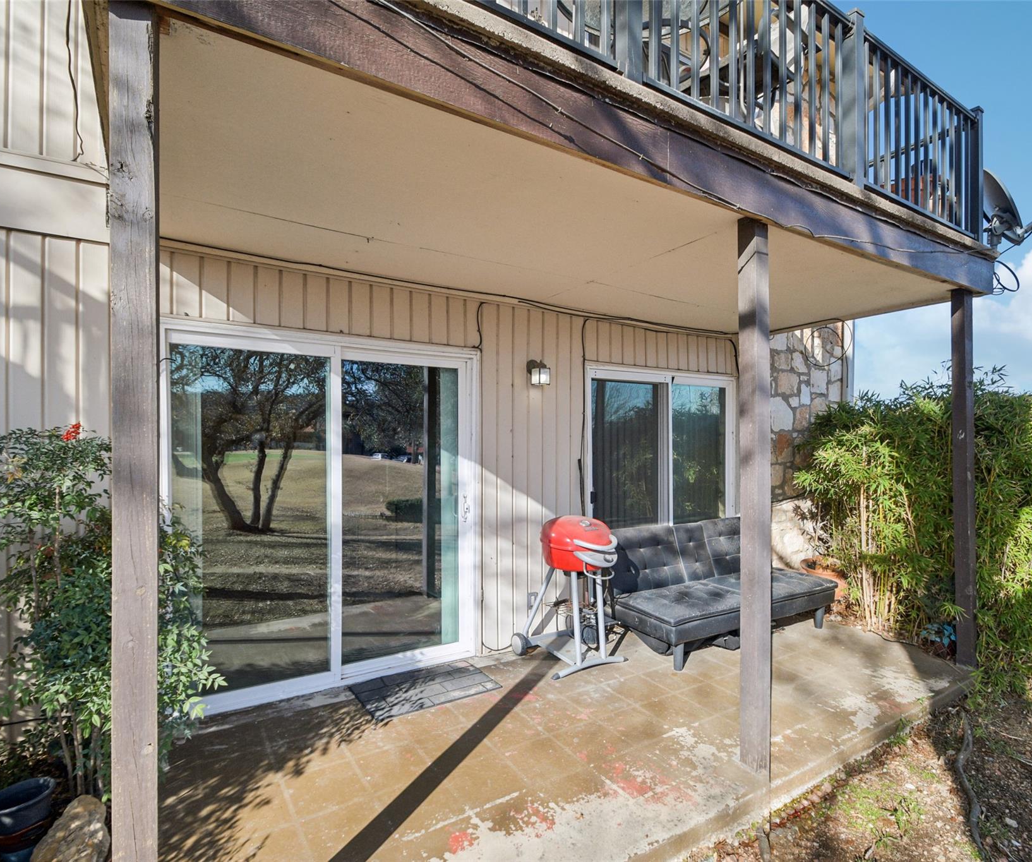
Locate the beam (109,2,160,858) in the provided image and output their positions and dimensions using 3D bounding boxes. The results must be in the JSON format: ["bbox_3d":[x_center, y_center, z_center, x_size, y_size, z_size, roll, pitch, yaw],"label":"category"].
[{"bbox_3d":[-0.895,0.275,1.266,0.090,2.460,0.090,0,-1,-32],"label":"beam"}]

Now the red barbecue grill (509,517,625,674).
[{"bbox_3d":[0.394,1.053,3.631,0.670,0.960,0.600,0,-1,-32],"label":"red barbecue grill"}]

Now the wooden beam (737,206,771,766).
[{"bbox_3d":[1.076,0.289,2.451,0.090,2.460,0.090,0,-1,-32],"label":"wooden beam"}]

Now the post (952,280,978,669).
[{"bbox_3d":[2.964,0.303,3.561,0.090,2.460,0.090,0,-1,-32],"label":"post"}]

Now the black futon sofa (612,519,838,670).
[{"bbox_3d":[1.559,1.145,4.198,1.790,0.790,0.840,0,-1,-32],"label":"black futon sofa"}]

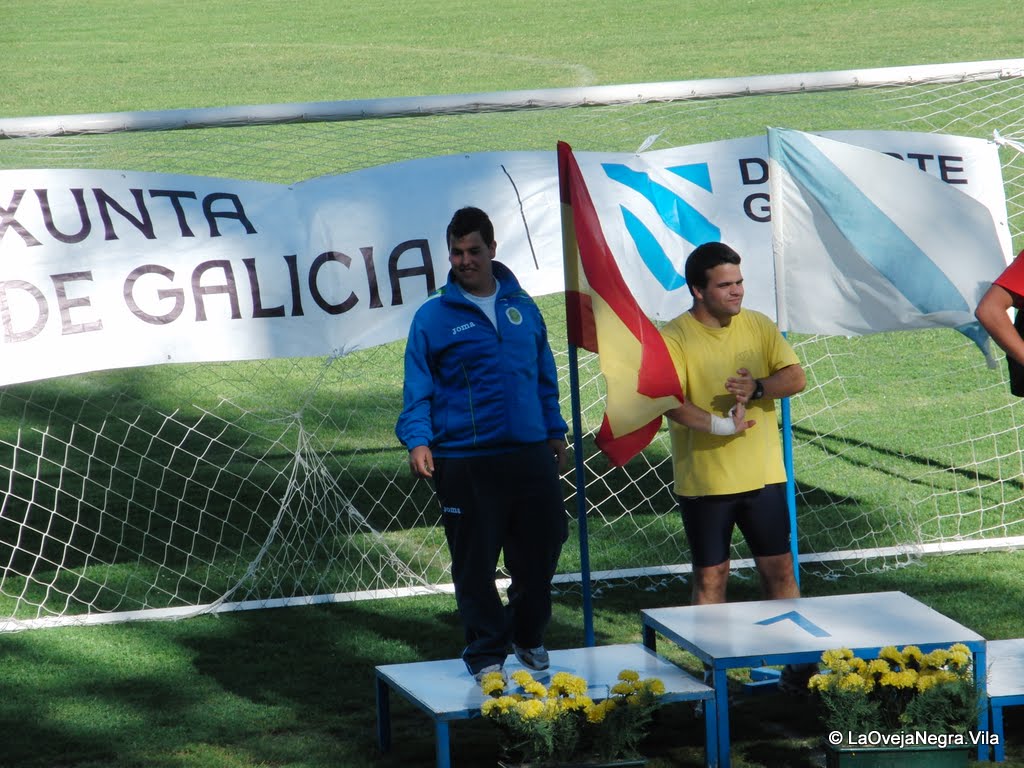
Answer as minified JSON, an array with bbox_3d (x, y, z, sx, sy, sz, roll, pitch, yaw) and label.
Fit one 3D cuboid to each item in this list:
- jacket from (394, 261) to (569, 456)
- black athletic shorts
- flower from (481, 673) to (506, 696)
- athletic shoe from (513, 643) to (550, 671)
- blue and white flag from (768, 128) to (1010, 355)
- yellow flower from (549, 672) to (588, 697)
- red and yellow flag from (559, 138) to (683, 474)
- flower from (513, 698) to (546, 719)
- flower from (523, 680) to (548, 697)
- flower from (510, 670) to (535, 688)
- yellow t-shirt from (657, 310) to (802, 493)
[{"bbox_3d":[-0.117,-0.094,23.420,0.620,0.700,0.360,-4,8,-17],"label":"jacket"},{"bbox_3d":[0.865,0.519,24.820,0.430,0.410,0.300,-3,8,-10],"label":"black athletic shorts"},{"bbox_3d":[-0.067,1.084,22.834,0.092,0.080,0.088,-2,8,0],"label":"flower"},{"bbox_3d":[0.077,1.016,23.770,0.110,0.120,0.280,-4,8,-17],"label":"athletic shoe"},{"bbox_3d":[1.480,-0.545,24.750,0.920,0.870,0.270,-3,7,0],"label":"blue and white flag"},{"bbox_3d":[0.204,1.086,22.875,0.135,0.078,0.095,-3,8,-10],"label":"yellow flower"},{"bbox_3d":[0.428,-0.319,24.750,0.500,1.250,0.280,-1,8,10],"label":"red and yellow flag"},{"bbox_3d":[0.063,1.169,22.812,0.110,0.070,0.090,-3,8,-10],"label":"flower"},{"bbox_3d":[0.085,1.103,22.850,0.090,0.062,0.085,-2,8,0],"label":"flower"},{"bbox_3d":[0.038,1.067,22.866,0.085,0.062,0.085,-3,8,-10],"label":"flower"},{"bbox_3d":[0.846,0.072,24.750,0.550,0.700,0.330,-3,8,-10],"label":"yellow t-shirt"}]

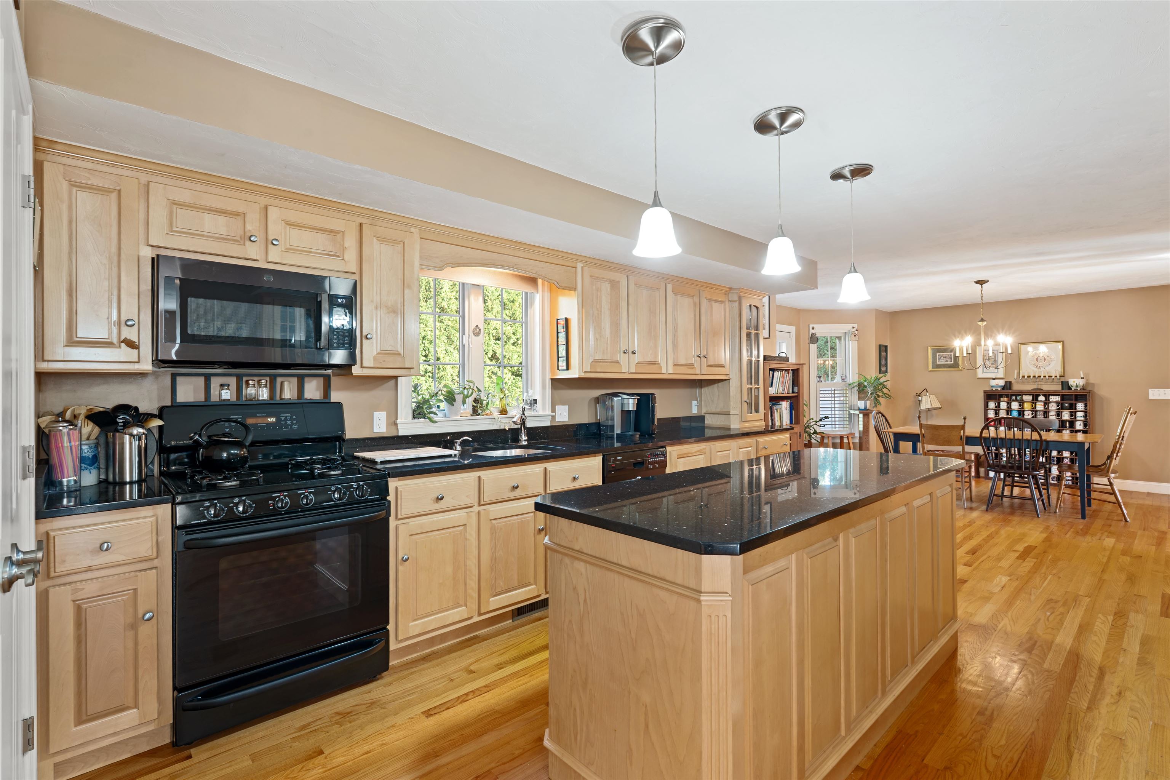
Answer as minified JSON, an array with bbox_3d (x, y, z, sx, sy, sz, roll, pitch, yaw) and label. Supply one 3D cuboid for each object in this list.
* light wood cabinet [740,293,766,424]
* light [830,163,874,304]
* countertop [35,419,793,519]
[{"bbox_3d":[1.411,-0.268,5.199,0.430,1.205,0.420,-1,1,-43],"label":"light wood cabinet"},{"bbox_3d":[1.369,-0.795,2.825,0.197,0.682,0.197,-1,1,-43],"label":"light"},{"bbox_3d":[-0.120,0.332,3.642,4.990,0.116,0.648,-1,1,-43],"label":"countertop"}]

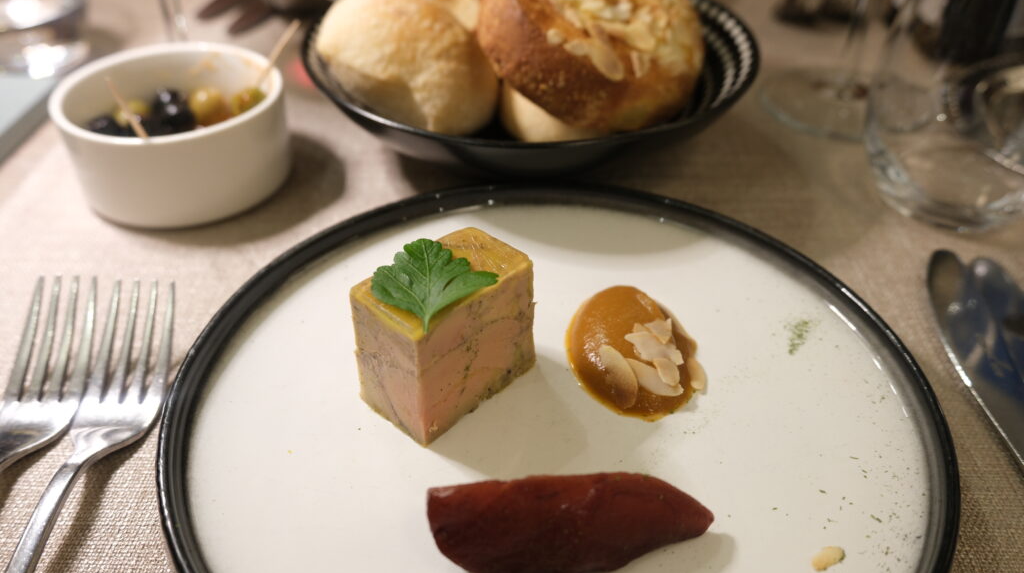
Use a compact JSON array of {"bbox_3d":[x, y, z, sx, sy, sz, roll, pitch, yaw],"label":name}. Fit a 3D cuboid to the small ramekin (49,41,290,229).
[{"bbox_3d":[-0.143,-0.066,0.367,0.094,0.041,0.094,1,38,0],"label":"small ramekin"}]

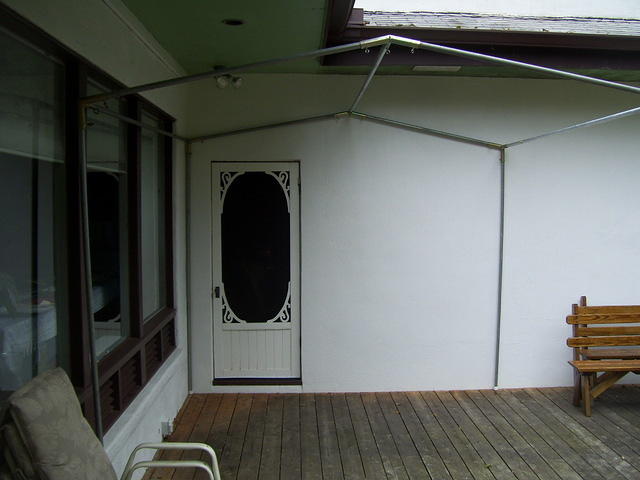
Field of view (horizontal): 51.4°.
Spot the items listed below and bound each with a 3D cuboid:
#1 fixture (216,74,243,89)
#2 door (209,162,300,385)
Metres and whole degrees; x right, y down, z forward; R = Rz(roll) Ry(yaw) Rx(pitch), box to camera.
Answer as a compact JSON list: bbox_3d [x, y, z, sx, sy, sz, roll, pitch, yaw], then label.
[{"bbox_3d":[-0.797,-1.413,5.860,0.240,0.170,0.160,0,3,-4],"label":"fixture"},{"bbox_3d":[-0.593,0.288,6.250,0.820,2.035,0.050,0,3,-4],"label":"door"}]

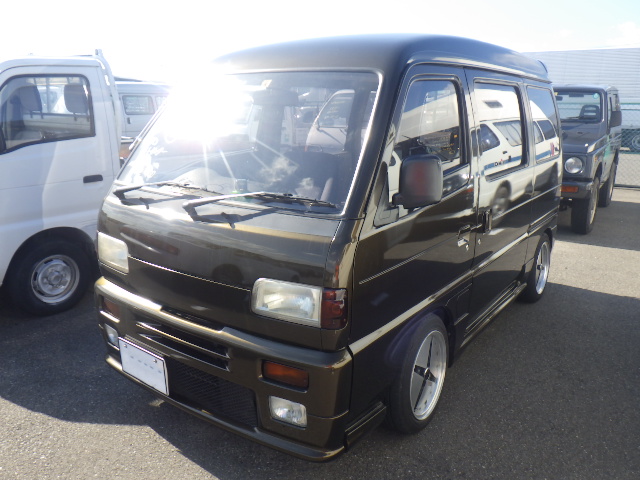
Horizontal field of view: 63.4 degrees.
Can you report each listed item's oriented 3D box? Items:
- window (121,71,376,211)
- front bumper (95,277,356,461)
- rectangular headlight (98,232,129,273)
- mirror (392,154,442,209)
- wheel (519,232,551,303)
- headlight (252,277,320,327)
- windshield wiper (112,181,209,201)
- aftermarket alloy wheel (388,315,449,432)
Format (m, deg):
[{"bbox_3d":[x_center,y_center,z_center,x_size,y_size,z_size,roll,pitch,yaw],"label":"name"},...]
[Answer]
[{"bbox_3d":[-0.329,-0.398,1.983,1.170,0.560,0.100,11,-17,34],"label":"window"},{"bbox_3d":[-0.491,0.450,1.977,1.380,0.400,0.160,11,17,34],"label":"front bumper"},{"bbox_3d":[-0.848,0.048,2.174,0.255,0.130,0.080,13,18,41],"label":"rectangular headlight"},{"bbox_3d":[0.309,-0.188,1.638,0.145,0.180,0.090,11,17,34],"label":"mirror"},{"bbox_3d":[1.583,0.198,3.876,0.180,0.512,0.512,11,17,34],"label":"wheel"},{"bbox_3d":[-0.094,0.188,1.659,0.255,0.130,0.080,8,16,27],"label":"headlight"},{"bbox_3d":[-0.629,-0.188,2.049,0.580,0.080,0.100,11,17,34],"label":"windshield wiper"},{"bbox_3d":[0.404,0.568,2.272,0.180,0.512,0.512,11,17,34],"label":"aftermarket alloy wheel"}]

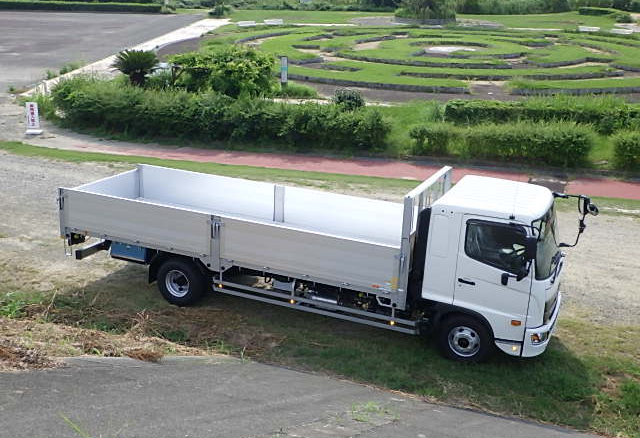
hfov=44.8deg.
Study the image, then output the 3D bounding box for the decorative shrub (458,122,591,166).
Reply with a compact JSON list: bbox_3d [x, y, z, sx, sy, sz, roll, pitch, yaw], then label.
[{"bbox_3d":[6.400,-2.401,24.246,3.757,1.100,1.300,4,18,10],"label":"decorative shrub"}]

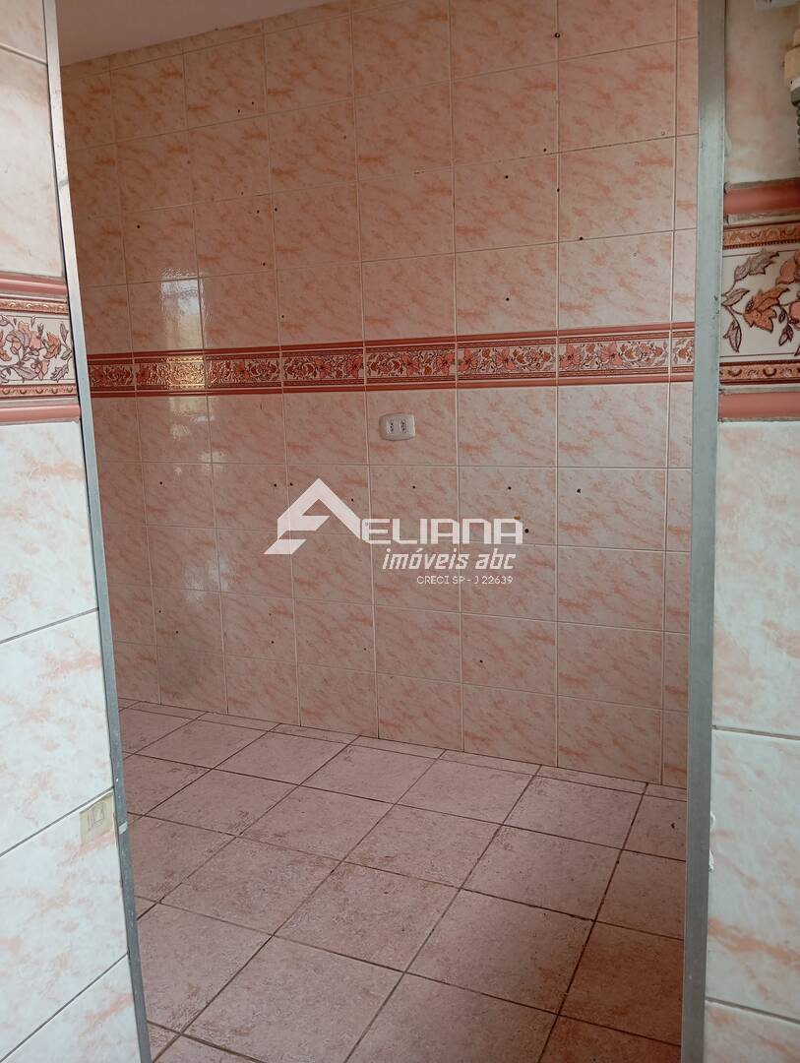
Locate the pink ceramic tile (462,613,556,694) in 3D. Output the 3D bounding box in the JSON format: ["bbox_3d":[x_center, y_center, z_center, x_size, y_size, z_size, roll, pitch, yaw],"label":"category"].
[{"bbox_3d":[0.360,0.404,2.840,0.325,0.244,0.010,3,11,25],"label":"pink ceramic tile"}]

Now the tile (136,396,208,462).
[{"bbox_3d":[-0.872,-0.394,3.330,0.332,0.254,0.010,3,11,25],"label":"tile"}]

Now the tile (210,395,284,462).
[{"bbox_3d":[-0.565,-0.376,3.170,0.331,0.251,0.010,3,11,25],"label":"tile"}]

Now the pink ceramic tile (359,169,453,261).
[{"bbox_3d":[0.020,-1.011,2.767,0.329,0.248,0.010,3,11,25],"label":"pink ceramic tile"}]

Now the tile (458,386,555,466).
[{"bbox_3d":[0.346,-0.336,2.774,0.332,0.254,0.010,3,11,25],"label":"tile"}]

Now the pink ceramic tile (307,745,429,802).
[{"bbox_3d":[-0.098,0.818,2.900,0.341,0.010,0.340,3,11,25],"label":"pink ceramic tile"}]

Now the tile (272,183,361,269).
[{"bbox_3d":[-0.278,-1.015,2.873,0.325,0.248,0.010,3,11,25],"label":"tile"}]

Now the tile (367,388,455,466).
[{"bbox_3d":[0.041,-0.346,2.883,0.330,0.250,0.010,3,11,25],"label":"tile"}]

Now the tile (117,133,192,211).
[{"bbox_3d":[-0.890,-1.299,3.130,0.330,0.250,0.010,3,11,24],"label":"tile"}]

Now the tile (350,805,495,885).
[{"bbox_3d":[0.073,0.885,2.433,0.335,0.010,0.335,3,11,25],"label":"tile"}]

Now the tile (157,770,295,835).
[{"bbox_3d":[-0.557,0.861,2.736,0.341,0.010,0.340,3,11,25],"label":"tile"}]

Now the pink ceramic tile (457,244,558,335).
[{"bbox_3d":[0.331,-0.748,2.683,0.331,0.251,0.010,3,11,25],"label":"pink ceramic tile"}]

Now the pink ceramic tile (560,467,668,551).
[{"bbox_3d":[0.651,-0.070,2.649,0.329,0.248,0.010,3,11,25],"label":"pink ceramic tile"}]

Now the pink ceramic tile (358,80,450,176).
[{"bbox_3d":[0.012,-1.255,2.719,0.330,0.250,0.010,3,11,24],"label":"pink ceramic tile"}]

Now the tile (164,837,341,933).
[{"bbox_3d":[-0.377,0.913,2.235,0.336,0.010,0.335,3,11,25],"label":"tile"}]

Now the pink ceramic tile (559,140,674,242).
[{"bbox_3d":[0.622,-0.979,2.487,0.330,0.250,0.010,3,11,24],"label":"pink ceramic tile"}]

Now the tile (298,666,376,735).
[{"bbox_3d":[-0.232,0.628,3.202,0.331,0.251,0.010,3,11,25],"label":"tile"}]

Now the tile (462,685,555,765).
[{"bbox_3d":[0.372,0.656,2.916,0.329,0.245,0.010,3,11,25],"label":"tile"}]

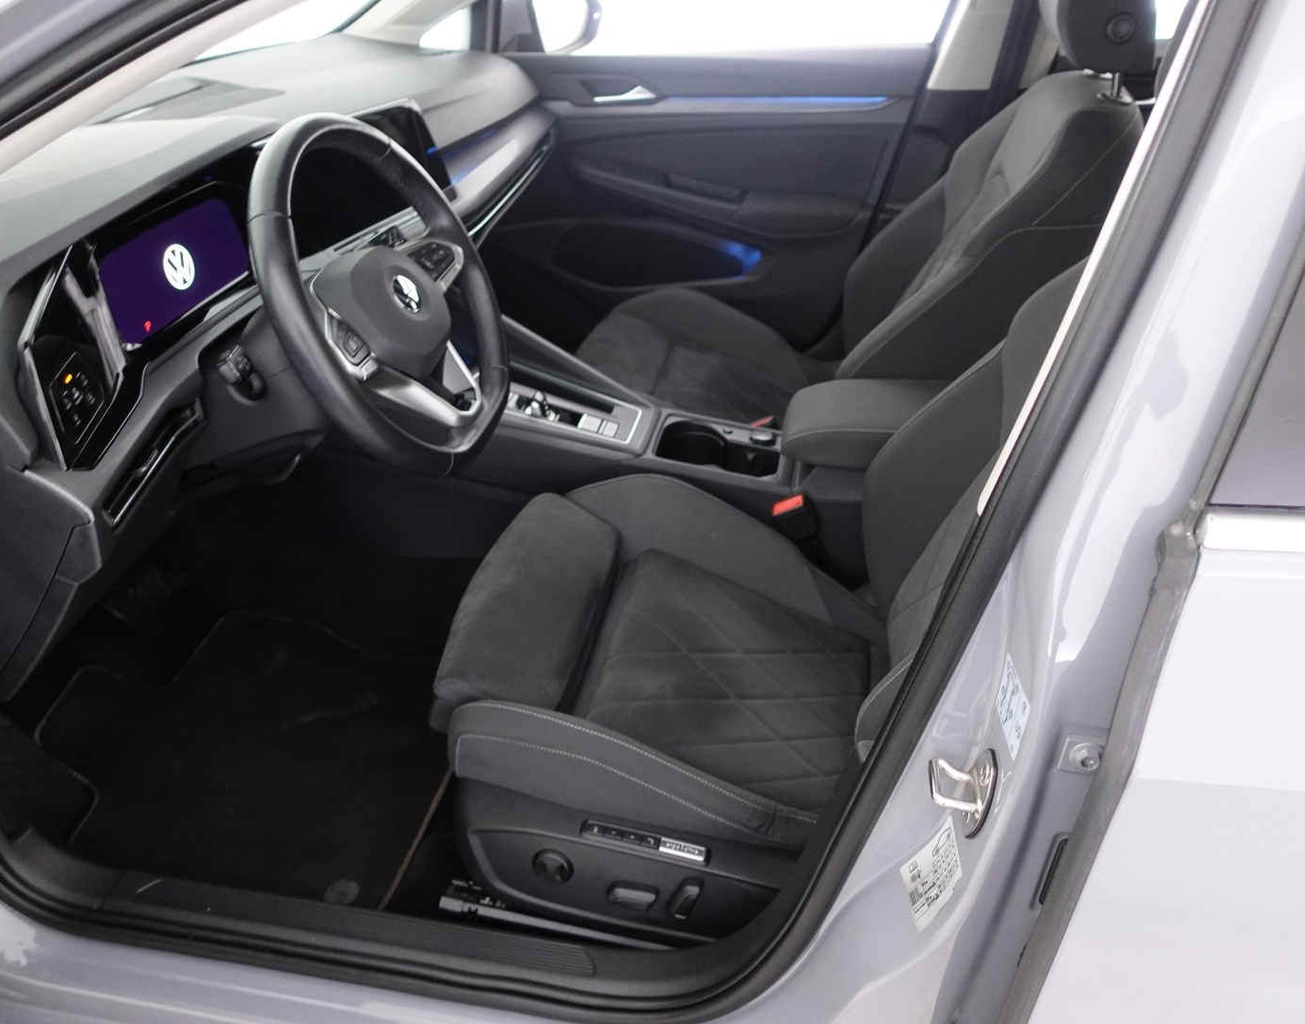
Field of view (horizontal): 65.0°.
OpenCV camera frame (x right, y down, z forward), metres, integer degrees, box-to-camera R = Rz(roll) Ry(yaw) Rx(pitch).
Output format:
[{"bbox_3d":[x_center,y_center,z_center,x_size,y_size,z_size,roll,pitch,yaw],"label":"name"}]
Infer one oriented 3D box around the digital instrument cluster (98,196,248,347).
[{"bbox_3d":[-0.477,-0.249,1.034,0.020,0.088,0.230,-1,31,13],"label":"digital instrument cluster"}]

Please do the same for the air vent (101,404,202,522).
[{"bbox_3d":[-0.422,-0.040,0.873,0.035,0.045,0.155,0,32,1],"label":"air vent"}]

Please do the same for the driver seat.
[{"bbox_3d":[0.177,-0.043,0.978,0.800,0.880,0.540,6,32,9],"label":"driver seat"}]

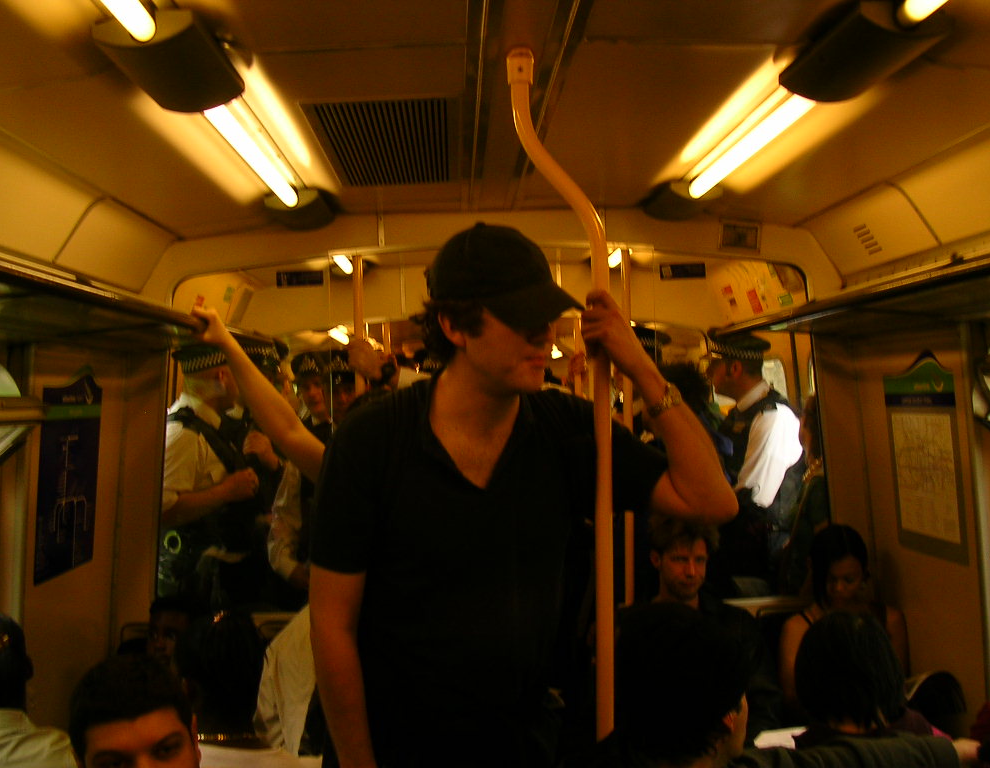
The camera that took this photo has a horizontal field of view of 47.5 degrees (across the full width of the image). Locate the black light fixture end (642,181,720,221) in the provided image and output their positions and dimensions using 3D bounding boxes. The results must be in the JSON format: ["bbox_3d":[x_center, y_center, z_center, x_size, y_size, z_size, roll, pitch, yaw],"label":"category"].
[{"bbox_3d":[0.610,-0.589,3.661,0.175,0.070,0.430,7,-1,-2],"label":"black light fixture end"}]

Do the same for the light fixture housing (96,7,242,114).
[{"bbox_3d":[-0.610,-0.602,2.131,0.172,0.064,0.412,-9,-1,-1],"label":"light fixture housing"}]

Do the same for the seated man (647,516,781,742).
[{"bbox_3d":[0.650,1.018,3.339,0.520,1.290,0.820,-1,0,-2],"label":"seated man"}]

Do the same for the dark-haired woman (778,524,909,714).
[{"bbox_3d":[1.126,1.028,3.415,0.460,1.250,0.800,-1,0,-2],"label":"dark-haired woman"}]

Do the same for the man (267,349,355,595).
[{"bbox_3d":[-0.737,0.792,4.723,0.520,1.810,0.380,-1,0,-26],"label":"man"}]

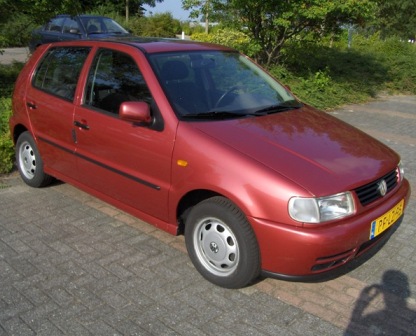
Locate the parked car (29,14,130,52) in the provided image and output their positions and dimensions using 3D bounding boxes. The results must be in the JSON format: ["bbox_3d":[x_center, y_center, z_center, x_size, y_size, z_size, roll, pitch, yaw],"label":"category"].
[{"bbox_3d":[-3.183,-3.412,12.371,4.350,1.420,1.700,16,22,36],"label":"parked car"}]

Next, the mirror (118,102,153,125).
[{"bbox_3d":[-0.458,-0.359,2.880,0.130,0.140,0.200,18,23,40],"label":"mirror"}]

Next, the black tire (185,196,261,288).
[{"bbox_3d":[0.098,0.470,2.843,0.550,0.550,0.170,18,23,40],"label":"black tire"}]

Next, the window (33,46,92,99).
[{"bbox_3d":[-1.226,-0.800,3.740,0.710,0.430,0.045,18,2,40],"label":"window"}]

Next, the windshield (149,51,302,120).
[{"bbox_3d":[0.146,-0.665,3.439,1.390,0.090,0.720,-16,60,-45],"label":"windshield"}]

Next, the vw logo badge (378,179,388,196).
[{"bbox_3d":[1.068,0.126,2.772,0.020,0.110,0.110,5,15,43],"label":"vw logo badge"}]

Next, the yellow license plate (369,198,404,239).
[{"bbox_3d":[1.105,0.308,2.786,0.020,0.110,0.520,13,20,41],"label":"yellow license plate"}]

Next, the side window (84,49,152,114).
[{"bbox_3d":[-0.591,-0.598,3.188,0.820,0.440,0.050,18,2,40],"label":"side window"}]

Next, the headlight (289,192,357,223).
[{"bbox_3d":[0.623,0.217,2.469,0.420,0.160,0.200,-11,22,-36],"label":"headlight"}]

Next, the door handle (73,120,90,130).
[{"bbox_3d":[-0.957,-0.318,3.439,0.200,0.045,0.045,18,23,40],"label":"door handle"}]

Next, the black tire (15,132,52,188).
[{"bbox_3d":[-1.675,-0.090,4.372,0.550,0.550,0.170,18,23,40],"label":"black tire"}]

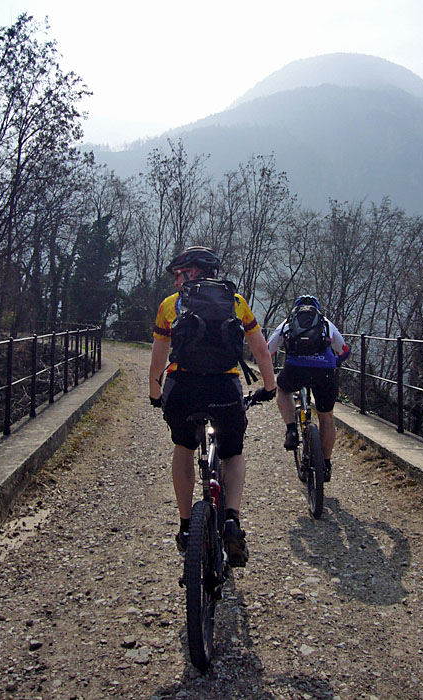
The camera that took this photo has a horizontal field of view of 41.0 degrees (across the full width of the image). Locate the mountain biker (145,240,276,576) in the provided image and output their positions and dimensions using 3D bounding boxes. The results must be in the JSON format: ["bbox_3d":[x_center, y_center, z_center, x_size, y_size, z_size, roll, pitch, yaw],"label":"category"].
[{"bbox_3d":[0.005,0.235,2.900,0.700,1.500,0.830,1,2,5],"label":"mountain biker"}]

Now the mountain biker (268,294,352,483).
[{"bbox_3d":[0.780,0.300,4.570,0.680,1.500,0.920,1,2,3],"label":"mountain biker"}]

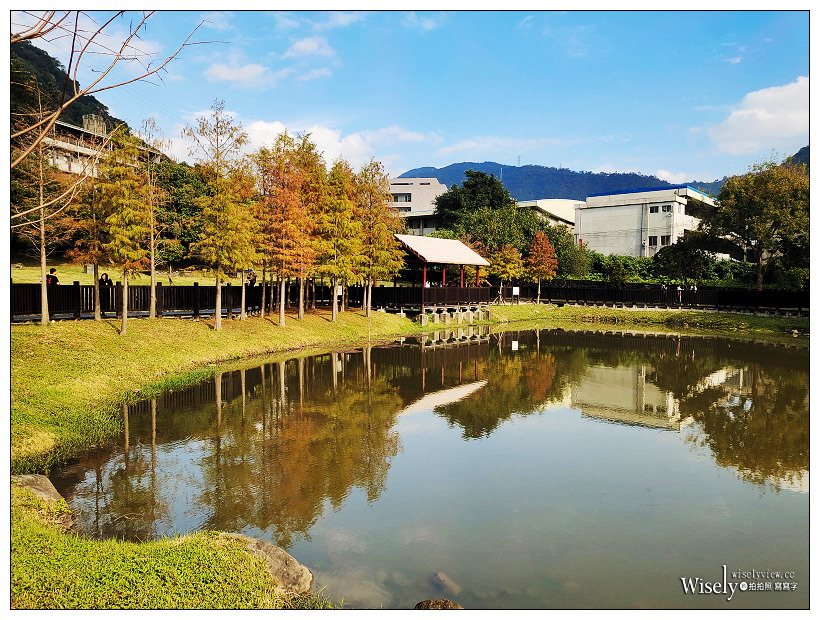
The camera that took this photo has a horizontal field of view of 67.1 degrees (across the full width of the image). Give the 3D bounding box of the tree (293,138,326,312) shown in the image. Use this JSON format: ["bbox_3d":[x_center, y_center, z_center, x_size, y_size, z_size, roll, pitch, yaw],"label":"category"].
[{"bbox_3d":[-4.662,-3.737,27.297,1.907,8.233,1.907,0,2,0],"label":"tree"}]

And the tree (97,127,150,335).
[{"bbox_3d":[-9.740,-2.686,21.000,1.950,7.100,1.950,1,3,0],"label":"tree"}]

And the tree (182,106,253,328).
[{"bbox_3d":[-7.215,-3.498,22.902,2.532,8.454,2.532,0,2,0],"label":"tree"}]

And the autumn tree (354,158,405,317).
[{"bbox_3d":[-1.817,-3.932,33.500,3.100,8.600,3.100,1,3,0],"label":"autumn tree"}]

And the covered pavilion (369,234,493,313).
[{"bbox_3d":[1.410,-2.511,42.500,5.100,5.000,7.500,3,3,40],"label":"covered pavilion"}]

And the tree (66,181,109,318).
[{"bbox_3d":[-12.089,-2.263,23.300,1.750,5.400,1.750,1,3,0],"label":"tree"}]

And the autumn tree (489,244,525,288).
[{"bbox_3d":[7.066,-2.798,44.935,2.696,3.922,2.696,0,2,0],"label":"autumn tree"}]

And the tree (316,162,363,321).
[{"bbox_3d":[-3.233,-3.205,28.214,2.107,7.377,2.107,0,2,0],"label":"tree"}]

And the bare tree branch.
[{"bbox_3d":[-2.155,-1.585,4.400,1.500,1.150,1.000,1,3,0],"label":"bare tree branch"}]

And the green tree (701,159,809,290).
[{"bbox_3d":[27.442,-6.635,48.500,9.200,10.600,8.800,1,3,0],"label":"green tree"}]

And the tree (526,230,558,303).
[{"bbox_3d":[10.152,-3.277,47.421,2.538,5.633,2.538,0,2,0],"label":"tree"}]

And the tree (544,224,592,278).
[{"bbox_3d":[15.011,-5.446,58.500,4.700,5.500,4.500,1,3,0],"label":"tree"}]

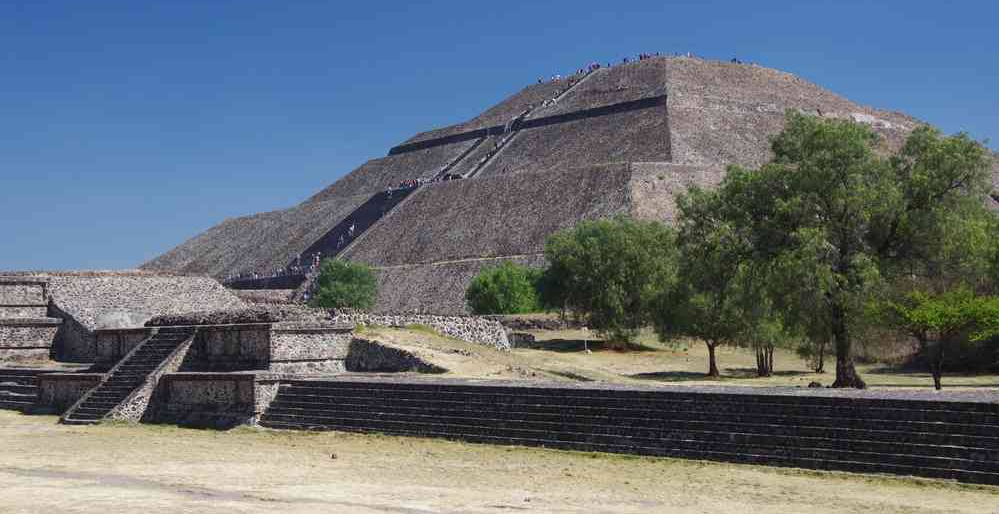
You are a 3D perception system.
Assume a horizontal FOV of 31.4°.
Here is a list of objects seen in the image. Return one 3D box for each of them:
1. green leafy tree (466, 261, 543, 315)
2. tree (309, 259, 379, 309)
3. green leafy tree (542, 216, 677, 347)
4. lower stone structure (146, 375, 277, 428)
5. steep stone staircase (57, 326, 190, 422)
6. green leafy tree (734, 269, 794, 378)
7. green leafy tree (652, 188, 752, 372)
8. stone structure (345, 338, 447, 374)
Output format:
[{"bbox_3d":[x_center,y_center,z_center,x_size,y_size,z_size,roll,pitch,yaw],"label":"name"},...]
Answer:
[{"bbox_3d":[0.288,2.348,127.992,5.622,4.192,5.341,0,-3,0],"label":"green leafy tree"},{"bbox_3d":[-11.244,2.282,127.985,5.045,4.348,4.793,0,-3,-5],"label":"tree"},{"bbox_3d":[6.690,1.540,107.997,8.149,8.006,7.742,0,-3,4],"label":"green leafy tree"},{"bbox_3d":[-13.913,6.867,85.866,2.200,2.450,11.800,2,-4,-34],"label":"lower stone structure"},{"bbox_3d":[-19.584,6.188,93.662,5.000,4.800,5.900,2,-4,-34],"label":"steep stone staircase"},{"bbox_3d":[12.833,3.220,86.000,3.051,5.327,2.898,0,-3,8],"label":"green leafy tree"},{"bbox_3d":[9.602,1.159,84.000,4.966,8.987,4.718,0,-3,7],"label":"green leafy tree"},{"bbox_3d":[-4.529,4.643,82.536,1.500,1.650,8.000,2,-4,-34],"label":"stone structure"}]

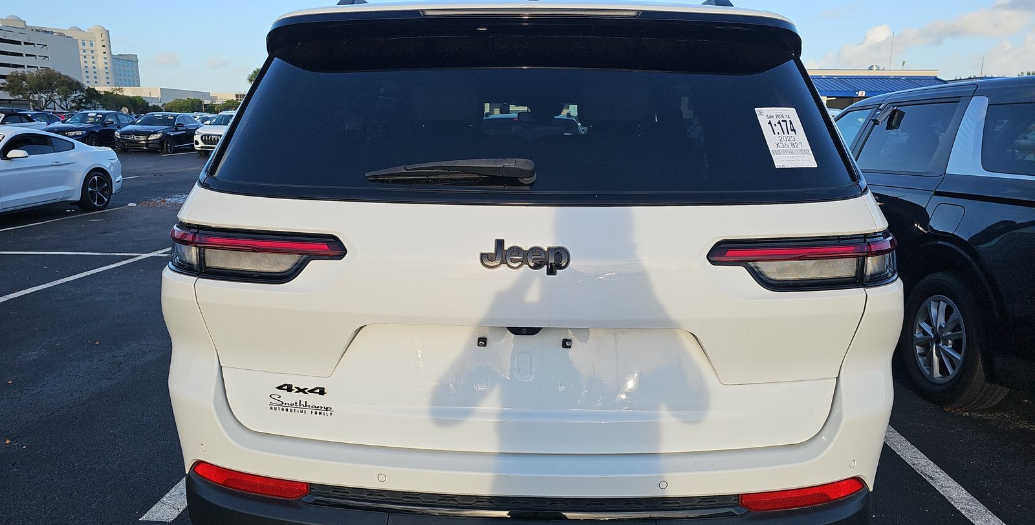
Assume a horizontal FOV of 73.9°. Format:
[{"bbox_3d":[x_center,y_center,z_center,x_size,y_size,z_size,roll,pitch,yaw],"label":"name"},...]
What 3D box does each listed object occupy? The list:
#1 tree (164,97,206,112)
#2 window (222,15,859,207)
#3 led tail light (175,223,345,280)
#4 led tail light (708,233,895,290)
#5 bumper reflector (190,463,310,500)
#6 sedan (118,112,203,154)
[{"bbox_3d":[-55.521,-25.607,115.434,6.700,4.180,6.300,-5,13,-25],"label":"tree"},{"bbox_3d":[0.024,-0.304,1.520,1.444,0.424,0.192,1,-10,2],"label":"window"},{"bbox_3d":[-0.595,-0.036,1.557,0.505,0.119,0.182,3,12,12],"label":"led tail light"},{"bbox_3d":[0.636,-0.018,1.515,0.505,0.119,0.182,-1,12,-8],"label":"led tail light"},{"bbox_3d":[-0.606,0.465,1.501,0.313,0.052,0.081,4,13,17],"label":"bumper reflector"},{"bbox_3d":[-13.412,-4.916,26.069,1.830,1.440,4.690,1,12,1],"label":"sedan"}]

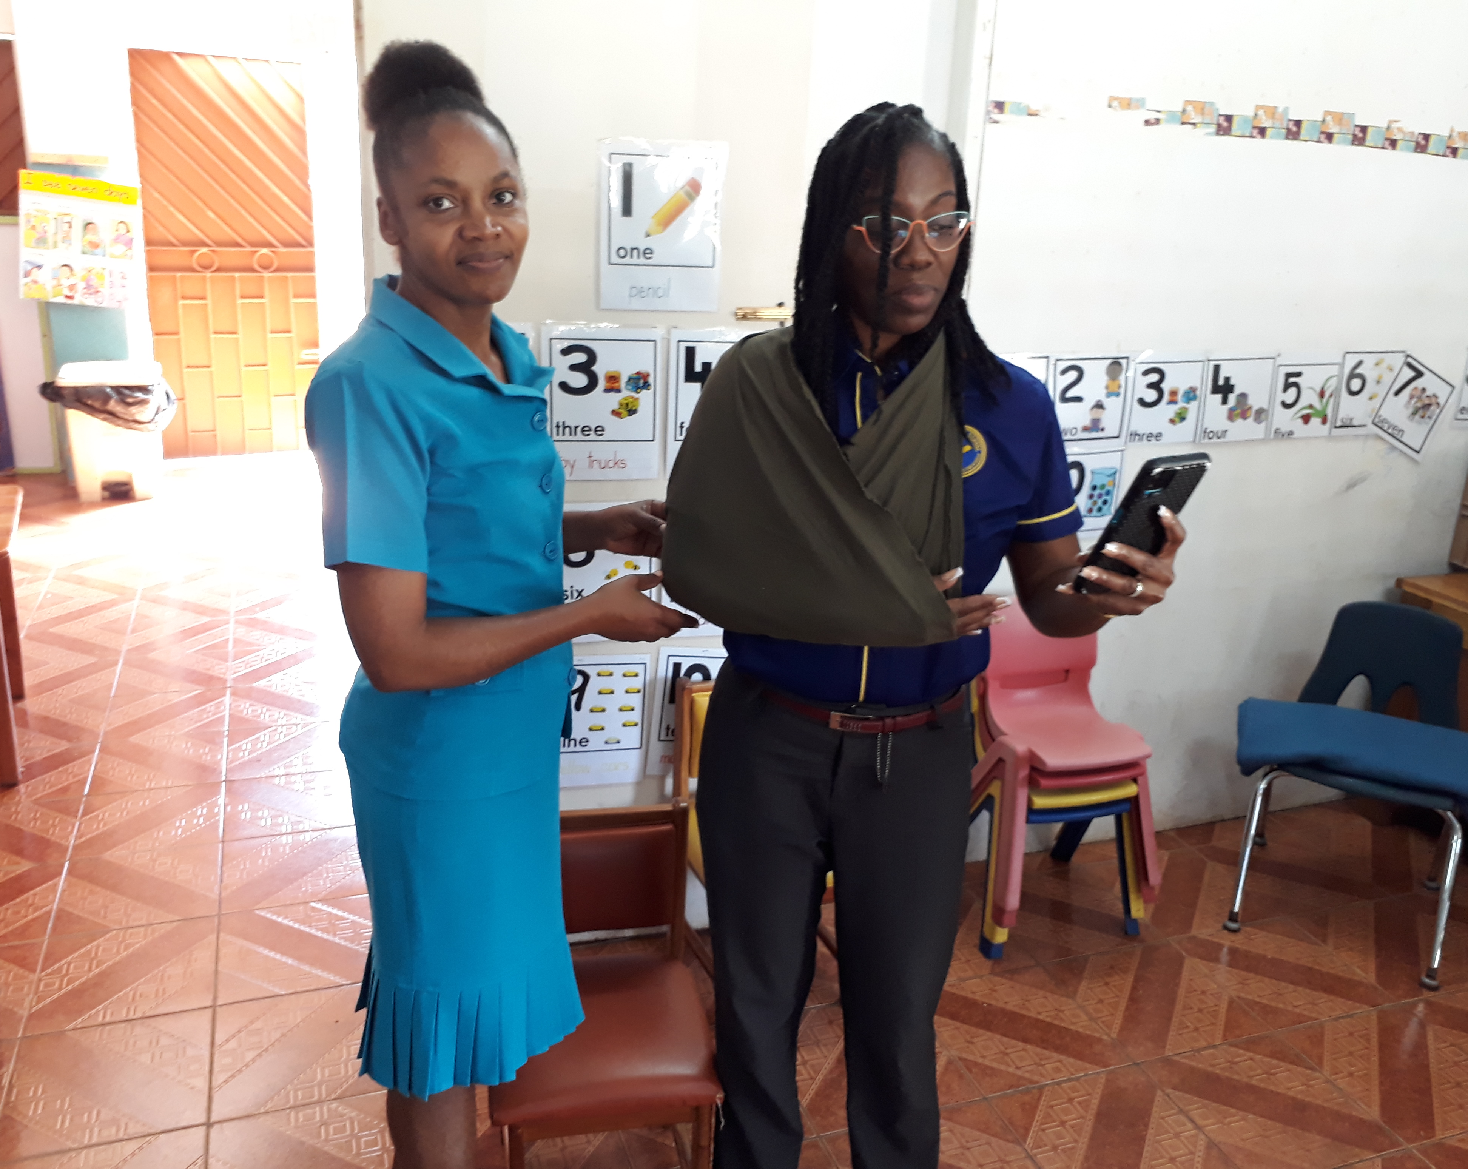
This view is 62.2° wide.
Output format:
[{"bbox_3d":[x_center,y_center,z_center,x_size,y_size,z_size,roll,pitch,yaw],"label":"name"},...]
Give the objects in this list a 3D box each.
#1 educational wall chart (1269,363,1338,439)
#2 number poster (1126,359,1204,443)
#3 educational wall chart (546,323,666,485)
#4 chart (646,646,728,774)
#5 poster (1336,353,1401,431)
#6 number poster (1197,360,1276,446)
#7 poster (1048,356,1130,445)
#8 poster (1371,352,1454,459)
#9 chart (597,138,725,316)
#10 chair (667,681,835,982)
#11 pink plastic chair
[{"bbox_3d":[1.395,-0.446,2.969,0.188,0.184,0.008,-5,19,-20],"label":"educational wall chart"},{"bbox_3d":[1.004,-0.425,2.823,0.198,0.197,0.008,-5,19,-20],"label":"number poster"},{"bbox_3d":[-0.244,-0.335,2.264,0.222,0.289,0.008,-2,18,-16],"label":"educational wall chart"},{"bbox_3d":[-0.057,0.268,2.516,0.223,0.287,0.008,2,17,-17],"label":"chart"},{"bbox_3d":[1.592,-0.474,3.036,0.192,0.204,0.008,-5,19,-20],"label":"poster"},{"bbox_3d":[1.199,-0.437,2.895,0.202,0.202,0.008,-5,19,-20],"label":"number poster"},{"bbox_3d":[0.807,-0.416,2.749,0.200,0.194,0.008,-5,19,-20],"label":"poster"},{"bbox_3d":[1.728,-0.449,3.097,0.202,0.210,0.008,21,8,-26],"label":"poster"},{"bbox_3d":[-0.129,-0.645,2.199,0.226,0.293,0.008,-3,18,-16],"label":"chart"},{"bbox_3d":[0.073,0.520,2.394,0.315,0.640,0.380,-5,19,-24],"label":"chair"},{"bbox_3d":[0.717,0.388,2.712,0.420,0.680,0.410,-3,18,-20],"label":"pink plastic chair"}]

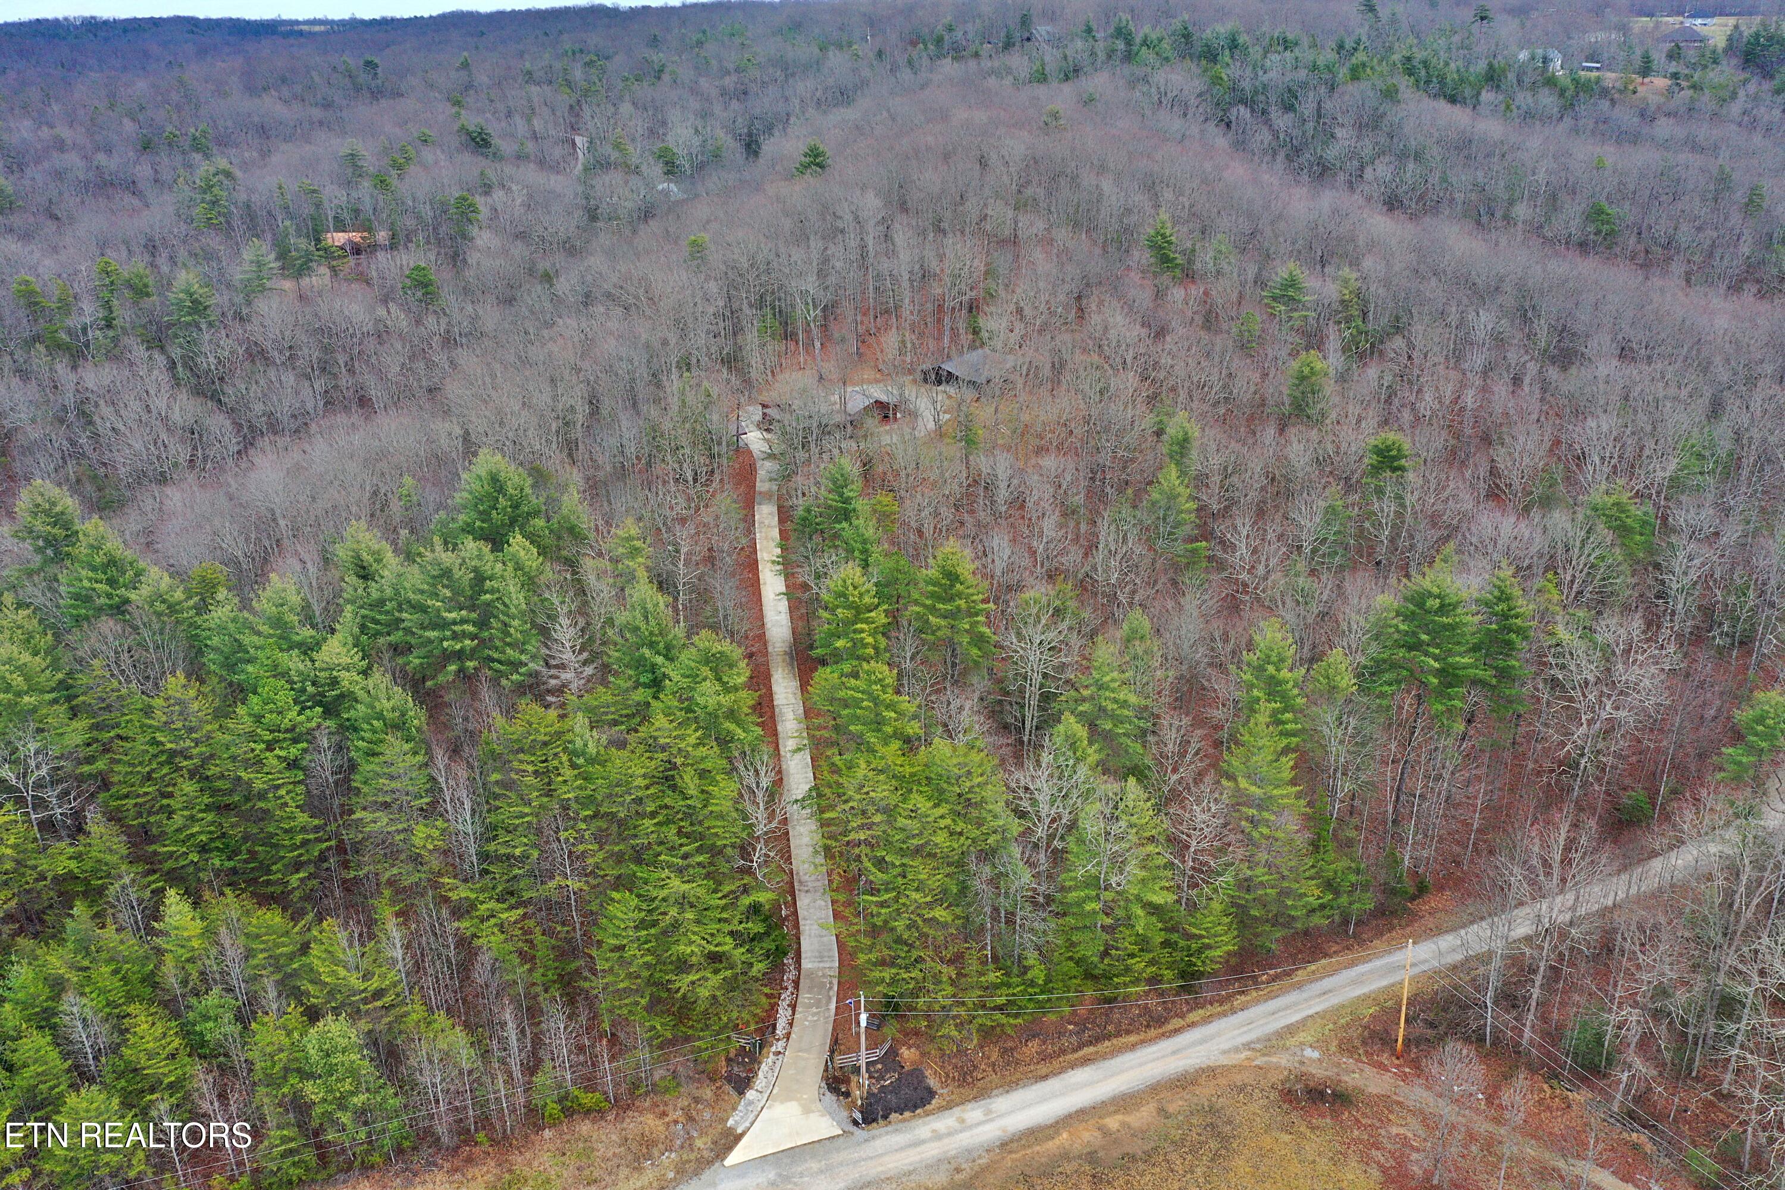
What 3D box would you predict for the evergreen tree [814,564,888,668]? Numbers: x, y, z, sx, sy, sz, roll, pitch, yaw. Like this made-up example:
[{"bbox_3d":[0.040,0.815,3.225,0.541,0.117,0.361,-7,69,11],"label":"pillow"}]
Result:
[{"bbox_3d":[-3.760,5.870,128.670,6.600,19.000,6.600,-1,23,0],"label":"evergreen tree"}]

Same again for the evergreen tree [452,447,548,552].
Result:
[{"bbox_3d":[-46.860,-7.880,164.230,11.220,19.320,10.880,-1,23,0],"label":"evergreen tree"}]

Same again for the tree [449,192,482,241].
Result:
[{"bbox_3d":[-120.630,-102.870,391.100,9.820,19.970,9.530,-1,23,0],"label":"tree"}]

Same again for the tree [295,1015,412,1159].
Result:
[{"bbox_3d":[-37.110,33.880,94.990,7.250,12.830,7.030,-1,23,0],"label":"tree"}]

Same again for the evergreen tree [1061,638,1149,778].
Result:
[{"bbox_3d":[19.610,11.990,129.400,7.600,17.500,7.600,4,23,9],"label":"evergreen tree"}]

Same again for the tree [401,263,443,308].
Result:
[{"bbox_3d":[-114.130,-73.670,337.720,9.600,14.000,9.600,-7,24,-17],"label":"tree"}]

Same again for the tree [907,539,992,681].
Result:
[{"bbox_3d":[6.440,2.110,148.130,9.230,17.240,8.950,-1,23,0],"label":"tree"}]

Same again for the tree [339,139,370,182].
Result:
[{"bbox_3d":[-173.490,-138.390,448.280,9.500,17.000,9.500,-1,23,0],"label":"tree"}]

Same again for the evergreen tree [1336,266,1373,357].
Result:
[{"bbox_3d":[96.040,-58.800,290.790,7.300,19.500,7.300,7,24,17],"label":"evergreen tree"}]

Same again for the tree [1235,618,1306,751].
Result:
[{"bbox_3d":[32.200,11.670,120.050,6.000,21.000,6.000,-1,23,0],"label":"tree"}]

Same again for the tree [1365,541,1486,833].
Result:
[{"bbox_3d":[46.320,8.980,120.500,8.800,28.500,8.800,-1,23,0],"label":"tree"}]

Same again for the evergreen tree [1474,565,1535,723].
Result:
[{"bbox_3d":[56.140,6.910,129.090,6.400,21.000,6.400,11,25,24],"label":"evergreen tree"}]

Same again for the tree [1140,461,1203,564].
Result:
[{"bbox_3d":[35.650,-9.640,173.190,7.830,14.410,7.590,-1,23,0],"label":"tree"}]

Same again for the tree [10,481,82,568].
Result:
[{"bbox_3d":[-101.000,-5.000,168.670,8.000,19.000,8.000,-1,23,0],"label":"tree"}]

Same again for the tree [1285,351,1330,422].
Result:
[{"bbox_3d":[74.430,-37.240,249.720,8.000,14.000,8.000,7,24,16],"label":"tree"}]

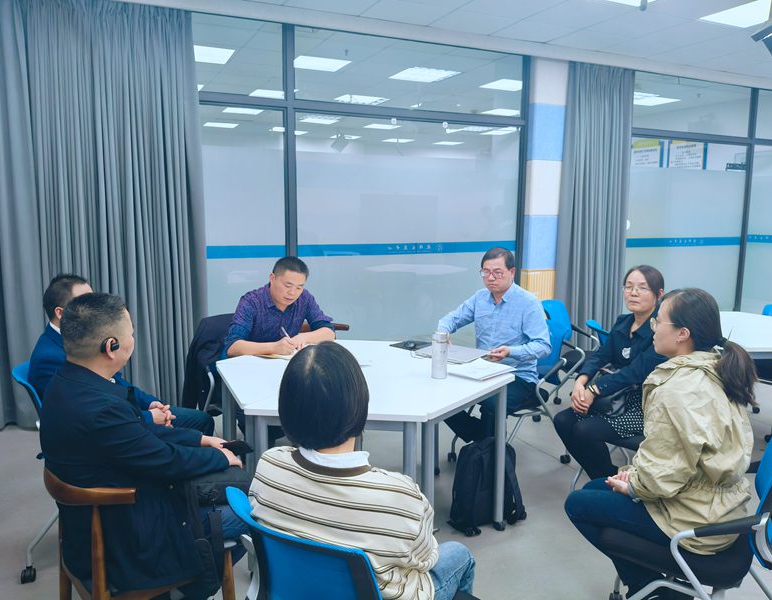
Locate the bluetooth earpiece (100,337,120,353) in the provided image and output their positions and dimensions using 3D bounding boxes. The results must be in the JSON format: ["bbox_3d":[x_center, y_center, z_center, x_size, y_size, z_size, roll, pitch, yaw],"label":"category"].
[{"bbox_3d":[-0.747,0.121,1.630,0.030,0.045,0.055,7,11,36],"label":"bluetooth earpiece"}]

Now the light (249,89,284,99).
[{"bbox_3d":[-1.462,-2.746,8.006,0.600,0.060,0.600,-3,10,-24],"label":"light"}]

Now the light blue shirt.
[{"bbox_3d":[0.614,0.185,3.430,0.640,0.570,0.420,9,12,42],"label":"light blue shirt"}]

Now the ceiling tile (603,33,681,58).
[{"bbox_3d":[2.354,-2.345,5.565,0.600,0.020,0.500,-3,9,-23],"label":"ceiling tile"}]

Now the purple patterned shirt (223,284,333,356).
[{"bbox_3d":[-0.646,0.188,3.543,0.560,0.560,0.420,-5,10,-35],"label":"purple patterned shirt"}]

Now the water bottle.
[{"bbox_3d":[0.243,0.249,2.825,0.071,0.225,0.071,-3,9,-23],"label":"water bottle"}]

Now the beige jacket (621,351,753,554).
[{"bbox_3d":[0.998,0.479,2.023,0.460,0.630,0.480,5,10,25],"label":"beige jacket"}]

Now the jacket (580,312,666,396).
[{"bbox_3d":[1.229,0.308,3.030,0.420,0.560,0.460,-5,10,-33],"label":"jacket"}]

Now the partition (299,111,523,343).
[{"bbox_3d":[0.261,-0.451,5.426,2.160,2.270,0.050,-3,9,-23],"label":"partition"}]

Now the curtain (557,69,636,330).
[{"bbox_3d":[2.111,-0.839,6.046,0.940,2.900,0.160,-3,10,-24],"label":"curtain"}]

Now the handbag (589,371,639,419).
[{"bbox_3d":[1.147,0.469,2.992,0.120,0.190,0.260,-5,10,-33],"label":"handbag"}]

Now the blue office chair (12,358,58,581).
[{"bbox_3d":[-1.293,0.699,2.758,0.580,0.840,0.580,-3,9,-23],"label":"blue office chair"}]

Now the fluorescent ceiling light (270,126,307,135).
[{"bbox_3d":[-1.954,-3.357,11.907,0.600,0.060,0.600,-3,10,-24],"label":"fluorescent ceiling light"}]

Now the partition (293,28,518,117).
[{"bbox_3d":[0.276,-1.947,5.221,2.180,0.600,0.050,-3,9,-23],"label":"partition"}]

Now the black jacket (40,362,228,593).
[{"bbox_3d":[-0.734,0.485,1.786,0.500,0.620,0.560,8,11,39],"label":"black jacket"}]

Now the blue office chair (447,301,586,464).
[{"bbox_3d":[0.793,0.531,3.760,0.580,0.910,0.600,9,12,43],"label":"blue office chair"}]

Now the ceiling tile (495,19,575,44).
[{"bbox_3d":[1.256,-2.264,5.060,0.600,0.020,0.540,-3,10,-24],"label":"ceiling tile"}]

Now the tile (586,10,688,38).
[{"bbox_3d":[2.029,-2.218,4.810,0.600,0.020,0.600,-3,10,-24],"label":"tile"}]

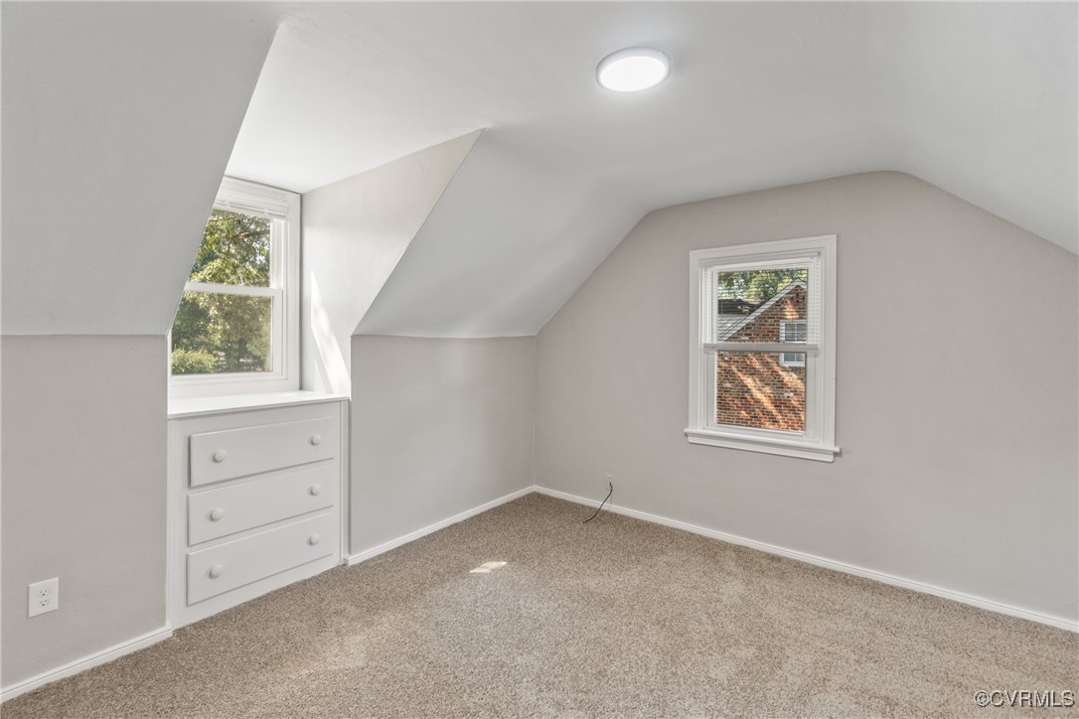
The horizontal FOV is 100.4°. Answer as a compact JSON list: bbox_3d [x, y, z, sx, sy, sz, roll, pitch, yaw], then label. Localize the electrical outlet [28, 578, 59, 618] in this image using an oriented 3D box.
[{"bbox_3d":[-1.843,0.886,1.671,0.010,0.120,0.073,2,2,38],"label":"electrical outlet"}]

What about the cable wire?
[{"bbox_3d":[0.441,1.081,3.412,0.060,0.234,0.332,2,3,44],"label":"cable wire"}]

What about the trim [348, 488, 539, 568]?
[{"bbox_3d":[-0.579,1.157,3.307,0.017,0.062,1.742,2,2,38],"label":"trim"}]

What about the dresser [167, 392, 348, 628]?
[{"bbox_3d":[-1.642,0.718,2.527,0.637,0.976,0.872,2,2,38],"label":"dresser"}]

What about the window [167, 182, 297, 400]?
[{"bbox_3d":[-1.901,-0.440,2.700,0.090,1.312,0.897,2,2,38],"label":"window"}]

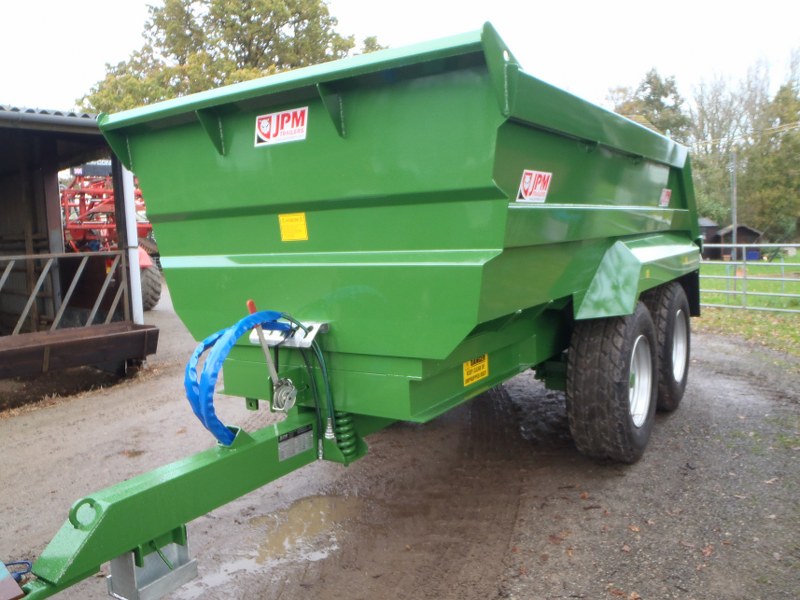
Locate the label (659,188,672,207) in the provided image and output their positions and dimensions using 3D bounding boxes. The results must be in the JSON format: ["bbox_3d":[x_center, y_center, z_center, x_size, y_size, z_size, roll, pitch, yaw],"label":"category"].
[{"bbox_3d":[1.957,-0.750,4.764,0.010,0.127,0.325,13,13,32],"label":"label"}]

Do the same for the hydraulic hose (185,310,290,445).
[{"bbox_3d":[-0.651,0.329,2.748,0.240,0.540,0.570,1,7,33],"label":"hydraulic hose"}]

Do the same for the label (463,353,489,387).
[{"bbox_3d":[0.383,0.350,3.230,0.010,0.124,0.266,1,7,33],"label":"label"}]

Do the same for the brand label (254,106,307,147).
[{"bbox_3d":[-0.514,-0.741,2.788,0.332,0.129,0.010,1,18,33],"label":"brand label"}]

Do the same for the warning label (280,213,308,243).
[{"bbox_3d":[-0.486,-0.330,2.950,0.164,0.123,0.010,1,12,33],"label":"warning label"}]

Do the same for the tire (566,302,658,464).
[{"bbox_3d":[1.432,0.525,4.295,0.365,1.068,1.068,1,7,33],"label":"tire"}]

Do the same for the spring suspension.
[{"bbox_3d":[-0.258,0.622,3.028,0.105,0.235,0.105,-2,6,0],"label":"spring suspension"}]

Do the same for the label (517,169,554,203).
[{"bbox_3d":[0.557,-0.465,2.661,0.010,0.128,0.332,13,13,32],"label":"label"}]

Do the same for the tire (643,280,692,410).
[{"bbox_3d":[2.157,0.380,5.387,0.365,1.068,1.068,1,7,33],"label":"tire"}]

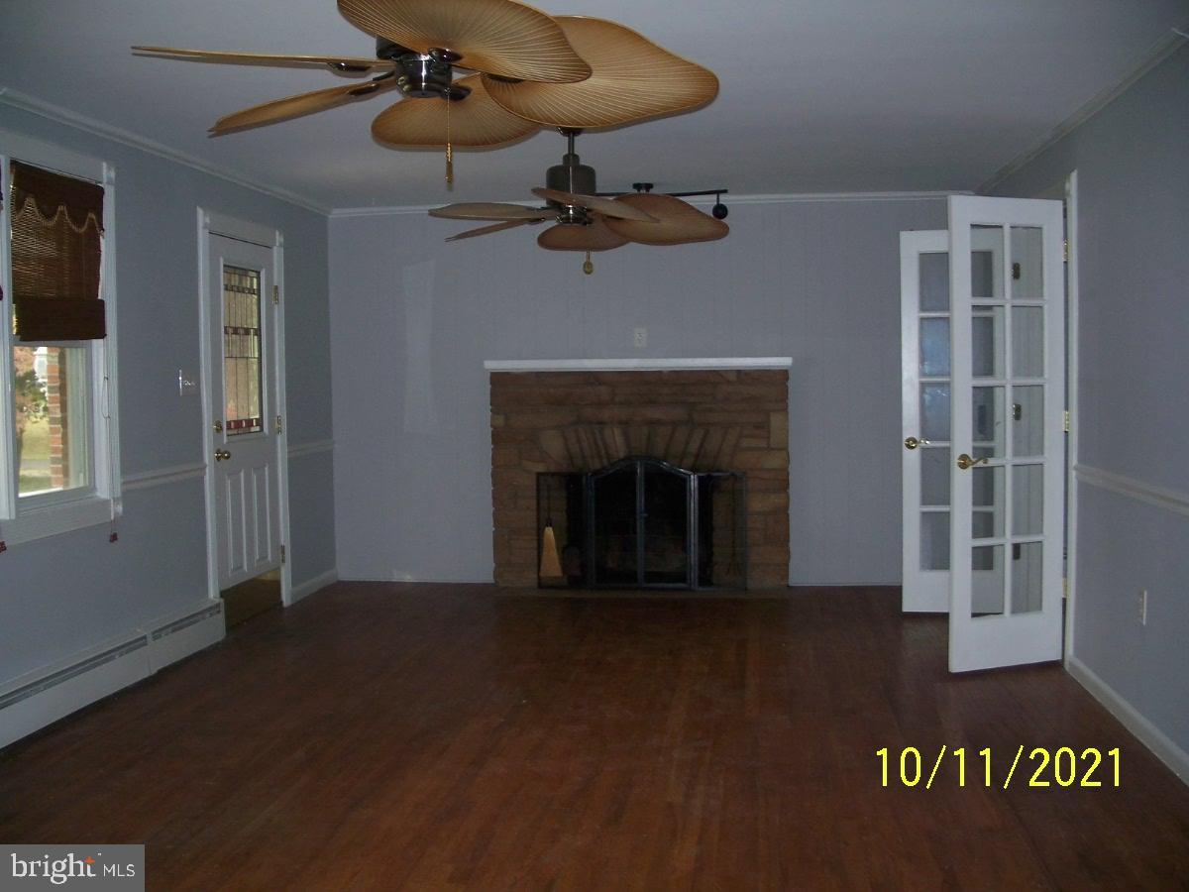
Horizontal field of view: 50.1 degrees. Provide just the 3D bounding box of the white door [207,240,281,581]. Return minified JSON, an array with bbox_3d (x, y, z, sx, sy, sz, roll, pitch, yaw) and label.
[{"bbox_3d":[-1.881,-0.184,6.746,0.045,1.808,0.895,0,3,7],"label":"white door"}]

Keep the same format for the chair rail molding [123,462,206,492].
[{"bbox_3d":[-1.953,0.140,5.798,0.025,0.061,0.830,0,3,7],"label":"chair rail molding"}]

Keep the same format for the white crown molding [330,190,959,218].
[{"bbox_3d":[0.304,-1.489,7.750,4.020,0.058,0.050,0,3,7],"label":"white crown molding"}]

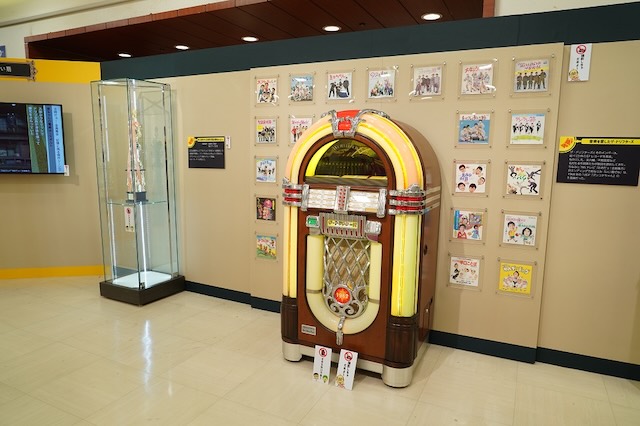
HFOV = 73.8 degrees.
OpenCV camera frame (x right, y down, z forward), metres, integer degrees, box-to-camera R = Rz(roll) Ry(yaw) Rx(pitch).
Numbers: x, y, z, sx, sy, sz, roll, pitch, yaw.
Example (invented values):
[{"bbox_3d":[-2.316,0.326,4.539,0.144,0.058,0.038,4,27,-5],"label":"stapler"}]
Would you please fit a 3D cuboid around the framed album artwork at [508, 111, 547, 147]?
[{"bbox_3d":[1.255,-0.505,2.574,0.222,0.228,0.020,4,9,25],"label":"framed album artwork"}]

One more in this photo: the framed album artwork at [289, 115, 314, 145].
[{"bbox_3d":[-0.139,-0.617,3.224,0.222,0.228,0.020,4,9,25],"label":"framed album artwork"}]

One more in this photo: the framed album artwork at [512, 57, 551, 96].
[{"bbox_3d":[1.260,-0.810,2.536,0.218,0.218,0.020,5,8,25],"label":"framed album artwork"}]

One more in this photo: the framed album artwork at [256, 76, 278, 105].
[{"bbox_3d":[-0.412,-0.942,3.306,0.222,0.228,0.020,4,9,25],"label":"framed album artwork"}]

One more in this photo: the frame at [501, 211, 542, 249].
[{"bbox_3d":[1.247,0.110,2.657,0.218,0.218,0.020,5,8,25],"label":"frame"}]

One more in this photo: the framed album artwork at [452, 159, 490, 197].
[{"bbox_3d":[0.973,-0.220,2.746,0.218,0.218,0.020,5,8,25],"label":"framed album artwork"}]

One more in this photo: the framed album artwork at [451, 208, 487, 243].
[{"bbox_3d":[0.951,0.081,2.744,0.217,0.222,0.020,4,8,24],"label":"framed album artwork"}]

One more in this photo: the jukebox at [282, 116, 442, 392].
[{"bbox_3d":[0.272,0.165,2.713,0.855,1.540,0.645,5,8,25],"label":"jukebox"}]

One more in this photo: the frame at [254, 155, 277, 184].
[{"bbox_3d":[-0.419,-0.330,3.324,0.217,0.222,0.020,4,8,24],"label":"frame"}]

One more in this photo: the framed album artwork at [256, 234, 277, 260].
[{"bbox_3d":[-0.435,0.284,3.479,0.200,0.200,0.020,5,8,25],"label":"framed album artwork"}]

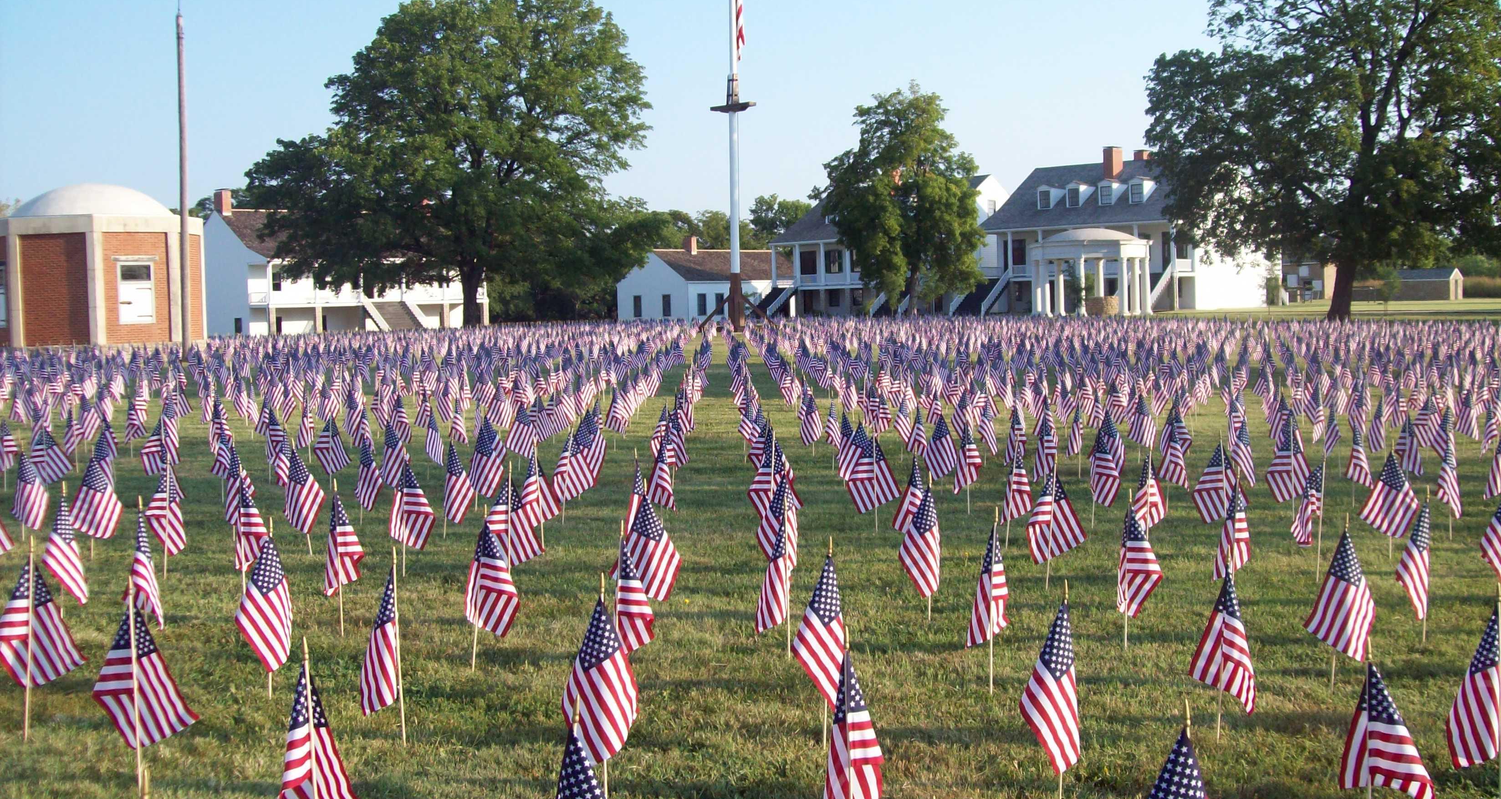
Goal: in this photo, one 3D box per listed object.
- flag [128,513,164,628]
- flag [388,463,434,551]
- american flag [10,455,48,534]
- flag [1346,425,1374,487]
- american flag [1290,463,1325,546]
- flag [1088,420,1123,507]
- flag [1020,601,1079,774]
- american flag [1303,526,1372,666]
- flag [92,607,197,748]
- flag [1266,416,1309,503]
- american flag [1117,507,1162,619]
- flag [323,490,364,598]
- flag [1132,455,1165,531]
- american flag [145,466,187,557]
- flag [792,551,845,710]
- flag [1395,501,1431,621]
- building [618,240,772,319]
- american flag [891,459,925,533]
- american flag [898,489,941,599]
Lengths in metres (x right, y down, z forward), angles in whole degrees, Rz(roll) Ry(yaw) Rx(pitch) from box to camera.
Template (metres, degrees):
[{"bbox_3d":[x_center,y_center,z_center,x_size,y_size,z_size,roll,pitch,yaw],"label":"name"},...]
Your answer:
[{"bbox_3d":[-2.699,0.764,6.970,0.157,0.508,0.140,-2,4,-21],"label":"flag"},{"bbox_3d":[-1.848,0.585,8.511,0.242,0.464,0.140,0,4,-6],"label":"flag"},{"bbox_3d":[-4.755,0.615,10.300,0.248,0.526,0.140,-3,4,-25],"label":"american flag"},{"bbox_3d":[4.234,0.383,10.850,0.200,0.450,0.140,0,4,13],"label":"flag"},{"bbox_3d":[2.962,0.561,8.300,0.181,0.455,0.150,1,4,20],"label":"american flag"},{"bbox_3d":[2.196,0.410,9.650,0.210,0.510,0.140,0,4,8],"label":"flag"},{"bbox_3d":[0.898,0.866,4.686,0.179,0.524,0.150,0,4,11],"label":"flag"},{"bbox_3d":[2.241,0.748,5.944,0.256,0.499,0.150,1,4,11],"label":"american flag"},{"bbox_3d":[-1.865,0.857,4.806,0.315,0.425,0.140,-1,4,-11],"label":"flag"},{"bbox_3d":[3.509,0.406,10.200,0.280,0.510,0.150,0,4,12],"label":"flag"},{"bbox_3d":[1.695,0.708,6.784,0.188,0.474,0.140,0,4,7],"label":"american flag"},{"bbox_3d":[-1.828,0.651,7.014,0.179,0.475,0.140,0,4,-7],"label":"flag"},{"bbox_3d":[2.257,0.532,8.850,0.186,0.432,0.140,0,4,14],"label":"flag"},{"bbox_3d":[-3.306,0.633,8.820,0.232,0.503,0.140,-2,4,-21],"label":"american flag"},{"bbox_3d":[0.229,0.771,5.208,0.172,0.512,0.150,-1,4,3],"label":"flag"},{"bbox_3d":[2.898,0.708,6.828,0.160,0.528,0.160,1,5,23],"label":"flag"},{"bbox_3d":[-2.700,-9.600,125.000,13.000,6.800,9.500,-4,5,-39],"label":"building"},{"bbox_3d":[0.886,0.541,8.735,0.185,0.412,0.140,0,4,3],"label":"american flag"},{"bbox_3d":[0.768,0.659,7.100,0.200,0.500,0.140,0,4,4],"label":"american flag"}]

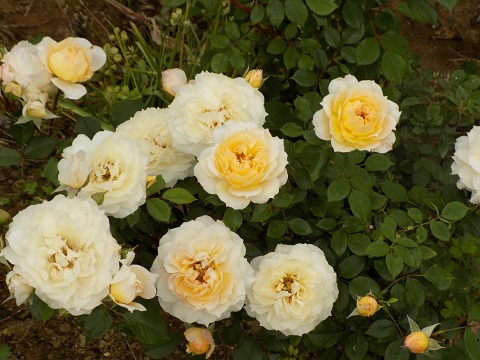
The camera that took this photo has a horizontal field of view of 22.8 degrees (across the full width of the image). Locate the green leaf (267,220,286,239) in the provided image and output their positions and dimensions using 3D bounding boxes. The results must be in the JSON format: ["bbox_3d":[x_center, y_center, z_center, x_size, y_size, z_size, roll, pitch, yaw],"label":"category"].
[{"bbox_3d":[0.036,0.049,1.180,0.024,0.005,0.019,-41,73,-16],"label":"green leaf"}]

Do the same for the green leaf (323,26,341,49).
[{"bbox_3d":[0.098,-0.153,1.280,0.017,0.005,0.028,-26,69,-11],"label":"green leaf"}]

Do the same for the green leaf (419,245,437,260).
[{"bbox_3d":[0.203,0.078,1.300,0.023,0.004,0.019,17,60,3],"label":"green leaf"}]

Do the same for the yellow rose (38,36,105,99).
[{"bbox_3d":[-0.185,-0.124,1.310,0.076,0.052,0.068,4,49,-4],"label":"yellow rose"}]

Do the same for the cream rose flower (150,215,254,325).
[{"bbox_3d":[-0.036,0.087,1.160,0.098,0.055,0.103,-2,81,-2],"label":"cream rose flower"}]

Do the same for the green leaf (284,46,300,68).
[{"bbox_3d":[0.061,-0.146,1.420,0.018,0.006,0.030,6,68,2],"label":"green leaf"}]

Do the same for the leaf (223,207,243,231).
[{"bbox_3d":[-0.008,0.041,1.290,0.021,0.006,0.032,-3,62,-1],"label":"leaf"}]

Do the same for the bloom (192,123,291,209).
[{"bbox_3d":[0.002,-0.015,1.210,0.092,0.054,0.088,0,63,0],"label":"bloom"}]

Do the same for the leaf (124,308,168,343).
[{"bbox_3d":[-0.093,0.145,1.190,0.053,0.006,0.029,26,70,10],"label":"leaf"}]

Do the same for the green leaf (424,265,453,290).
[{"bbox_3d":[0.197,0.096,1.180,0.030,0.008,0.027,7,63,4],"label":"green leaf"}]

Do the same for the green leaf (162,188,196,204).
[{"bbox_3d":[-0.064,0.019,1.280,0.038,0.008,0.023,0,50,0],"label":"green leaf"}]

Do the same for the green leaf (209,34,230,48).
[{"bbox_3d":[-0.025,-0.169,1.440,0.032,0.006,0.020,27,55,21],"label":"green leaf"}]

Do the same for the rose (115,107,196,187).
[{"bbox_3d":[-0.086,-0.034,1.250,0.090,0.054,0.088,-2,56,2],"label":"rose"}]

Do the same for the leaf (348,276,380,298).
[{"bbox_3d":[0.136,0.117,1.290,0.036,0.007,0.026,15,66,7],"label":"leaf"}]

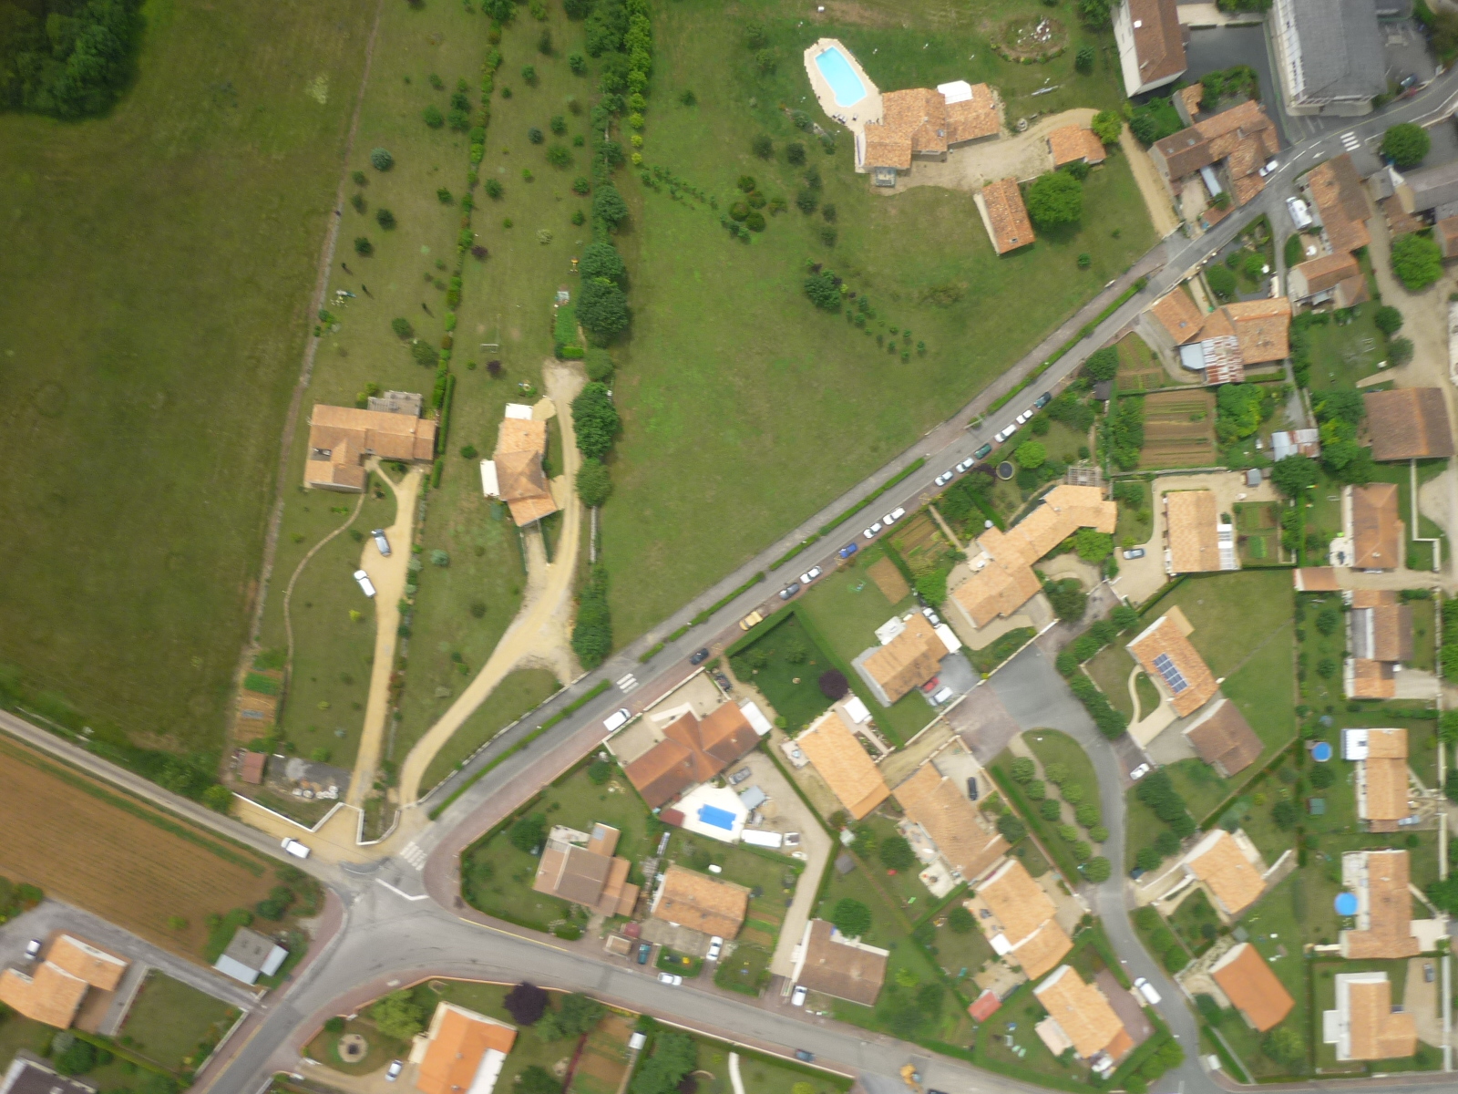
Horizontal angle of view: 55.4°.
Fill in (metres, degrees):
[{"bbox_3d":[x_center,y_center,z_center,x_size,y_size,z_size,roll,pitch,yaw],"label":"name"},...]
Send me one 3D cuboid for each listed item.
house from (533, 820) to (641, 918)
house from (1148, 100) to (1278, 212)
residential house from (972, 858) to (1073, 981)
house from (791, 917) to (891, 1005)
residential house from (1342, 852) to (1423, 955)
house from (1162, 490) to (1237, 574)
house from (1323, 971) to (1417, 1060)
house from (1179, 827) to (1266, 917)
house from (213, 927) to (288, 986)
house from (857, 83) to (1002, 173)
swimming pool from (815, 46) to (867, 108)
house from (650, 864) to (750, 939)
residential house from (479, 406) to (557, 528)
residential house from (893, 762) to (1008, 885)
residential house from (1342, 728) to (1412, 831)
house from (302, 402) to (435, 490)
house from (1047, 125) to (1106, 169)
[{"bbox_3d":[-24.713,58.544,254.014,18.817,5.800,15.365,19,82,-9],"label":"house"},{"bbox_3d":[98.100,-76.020,274.370,25.970,5.500,18.170,-27,90,-8],"label":"house"},{"bbox_3d":[56.000,70.000,260.680,11.080,4.500,19.390,-34,91,-8],"label":"residential house"},{"bbox_3d":[21.512,78.251,261.341,15.932,5.300,12.437,17,82,-9],"label":"house"},{"bbox_3d":[126.480,69.240,269.360,14.850,4.500,20.310,-1,87,-7],"label":"residential house"},{"bbox_3d":[91.730,-2.900,269.570,13.600,4.500,15.540,-2,87,-7],"label":"house"},{"bbox_3d":[123.680,90.920,267.680,16.750,4.500,16.290,1,86,-7],"label":"house"},{"bbox_3d":[99.379,65.173,277.268,10.720,4.900,13.793,-38,93,-11],"label":"house"},{"bbox_3d":[-83.510,72.130,243.910,10.210,3.600,8.170,27,84,-5],"label":"house"},{"bbox_3d":[40.011,-83.792,277.503,29.562,6.600,15.838,-10,87,-11],"label":"house"},{"bbox_3d":[21.260,-90.440,269.120,6.710,1.200,11.520,-38,92,-8],"label":"swimming pool"},{"bbox_3d":[-4.990,64.830,253.530,15.970,4.500,9.240,18,84,-6],"label":"house"},{"bbox_3d":[-38.878,-15.175,257.422,13.763,5.800,23.048,-1,86,-11],"label":"residential house"},{"bbox_3d":[41.690,50.990,260.100,10.430,4.500,23.200,-41,92,-8],"label":"residential house"},{"bbox_3d":[132.548,47.886,285.032,14.843,4.700,21.001,3,85,-10],"label":"residential house"},{"bbox_3d":[-65.095,-17.460,252.934,21.917,5.300,14.356,6,84,-10],"label":"house"},{"bbox_3d":[67.740,-78.180,271.640,10.390,3.800,7.200,-21,89,-8],"label":"house"}]

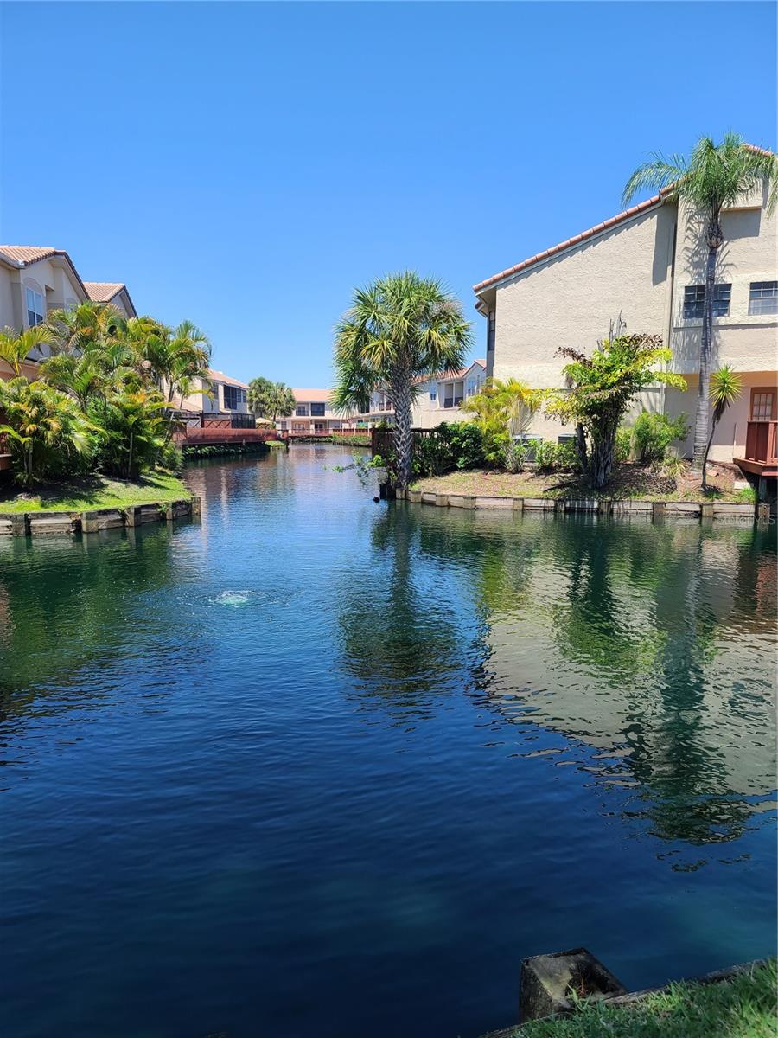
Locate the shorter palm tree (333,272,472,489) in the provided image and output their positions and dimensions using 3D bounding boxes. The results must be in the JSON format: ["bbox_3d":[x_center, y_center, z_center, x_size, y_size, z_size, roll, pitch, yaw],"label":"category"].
[{"bbox_3d":[0.382,-3.895,21.386,3.840,6.100,3.840,0,7,0],"label":"shorter palm tree"}]

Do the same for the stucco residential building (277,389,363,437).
[{"bbox_3d":[-9.781,-15.834,111.906,13.210,6.870,8.500,-1,7,-6],"label":"stucco residential building"}]

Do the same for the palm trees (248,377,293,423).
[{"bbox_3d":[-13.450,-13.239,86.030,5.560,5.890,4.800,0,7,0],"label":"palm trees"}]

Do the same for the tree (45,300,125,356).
[{"bbox_3d":[-7.522,-3.292,18.733,2.219,4.250,2.219,0,7,0],"label":"tree"}]

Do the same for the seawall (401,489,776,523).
[{"bbox_3d":[4.138,-0.384,18.852,9.680,0.380,1.550,4,8,30],"label":"seawall"}]

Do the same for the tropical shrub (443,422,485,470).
[{"bbox_3d":[2.206,-2.152,22.102,1.220,1.370,1.300,0,7,0],"label":"tropical shrub"}]

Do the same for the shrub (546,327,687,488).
[{"bbox_3d":[5.866,-2.846,19.297,3.610,4.080,3.000,0,7,0],"label":"shrub"}]

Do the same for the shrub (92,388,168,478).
[{"bbox_3d":[-6.798,-2.250,19.672,2.000,2.350,2.000,0,7,0],"label":"shrub"}]

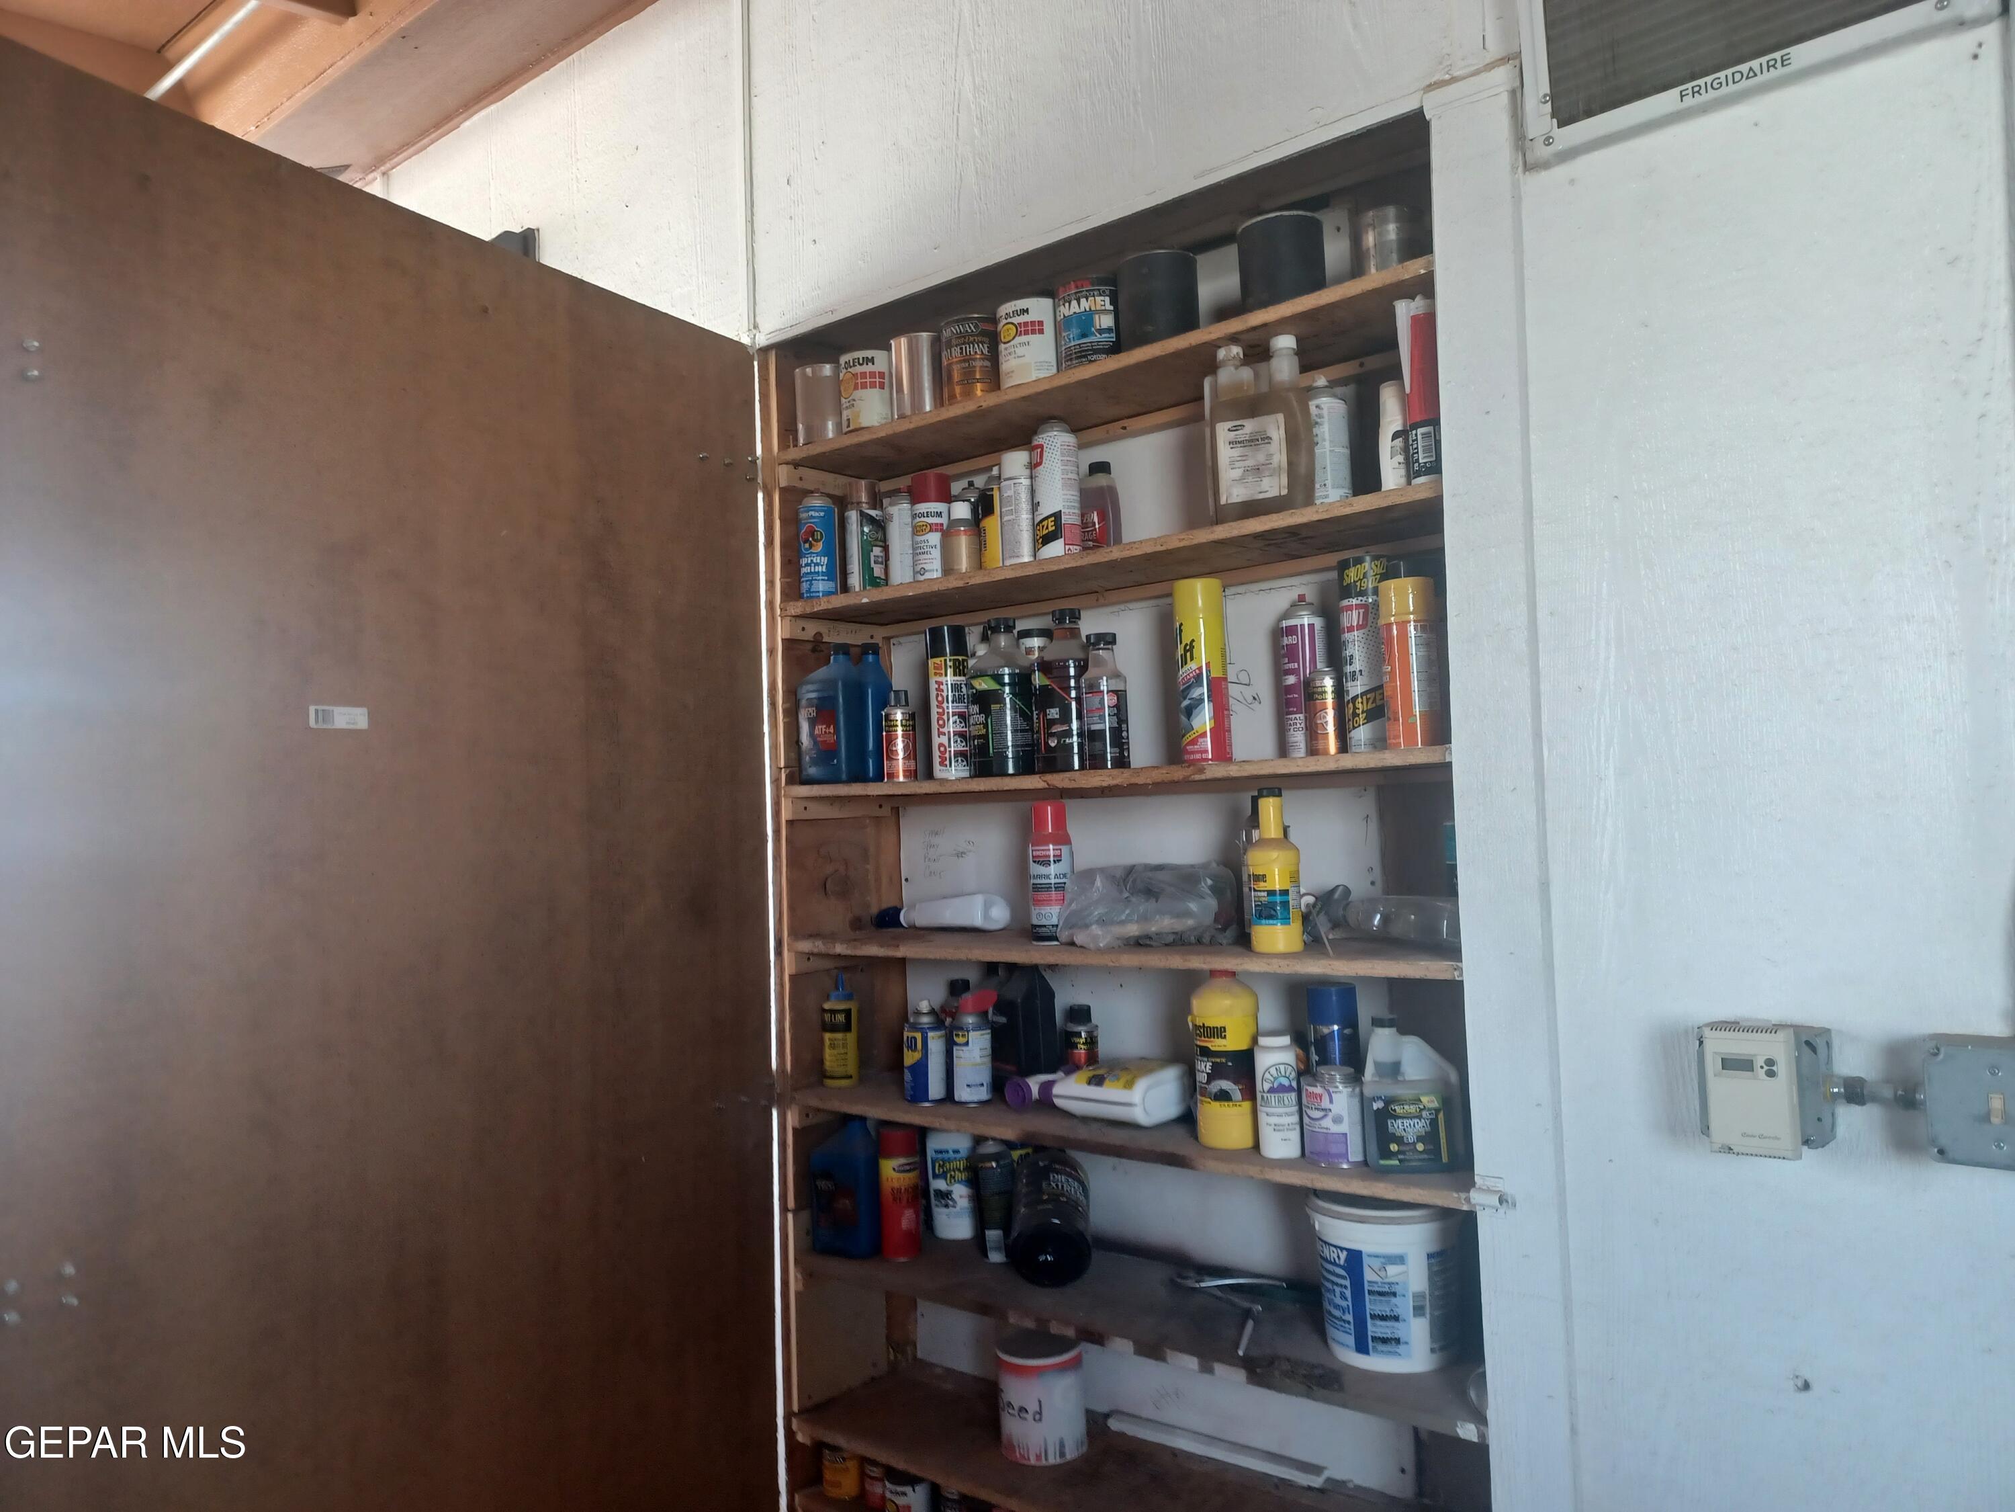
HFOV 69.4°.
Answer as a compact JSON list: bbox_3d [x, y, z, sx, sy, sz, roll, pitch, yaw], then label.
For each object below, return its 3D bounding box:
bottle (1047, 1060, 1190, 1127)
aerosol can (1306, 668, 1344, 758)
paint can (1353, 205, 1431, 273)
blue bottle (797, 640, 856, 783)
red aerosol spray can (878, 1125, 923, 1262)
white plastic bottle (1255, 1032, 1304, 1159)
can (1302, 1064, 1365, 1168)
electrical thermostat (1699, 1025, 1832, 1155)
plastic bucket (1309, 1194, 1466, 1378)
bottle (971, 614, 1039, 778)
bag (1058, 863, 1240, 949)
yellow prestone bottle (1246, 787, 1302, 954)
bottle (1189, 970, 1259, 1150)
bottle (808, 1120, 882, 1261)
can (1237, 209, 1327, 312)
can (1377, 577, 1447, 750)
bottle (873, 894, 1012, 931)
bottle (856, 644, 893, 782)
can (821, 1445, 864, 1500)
[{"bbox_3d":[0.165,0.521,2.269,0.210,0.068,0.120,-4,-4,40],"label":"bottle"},{"bbox_3d":[0.388,-0.059,1.790,0.044,0.112,0.044,-2,-4,12],"label":"aerosol can"},{"bbox_3d":[0.475,-0.609,1.798,0.080,0.114,0.080,-2,-4,0],"label":"paint can"},{"bbox_3d":[-0.302,-0.064,2.510,0.110,0.240,0.067,-4,-4,40],"label":"blue bottle"},{"bbox_3d":[-0.182,0.741,2.467,0.067,0.203,0.067,-2,-3,0],"label":"red aerosol spray can"},{"bbox_3d":[0.354,0.441,1.893,0.056,0.153,0.054,-3,-3,14],"label":"white plastic bottle"},{"bbox_3d":[0.396,0.436,1.766,0.072,0.109,0.072,-2,-3,0],"label":"can"},{"bbox_3d":[0.696,0.306,1.342,0.103,0.109,0.076,-4,-4,41],"label":"electrical thermostat"},{"bbox_3d":[0.491,0.674,1.883,0.200,0.194,0.200,-2,-3,0],"label":"plastic bucket"},{"bbox_3d":[-0.008,-0.085,2.149,0.096,0.233,0.096,-2,-4,0],"label":"bottle"},{"bbox_3d":[0.197,0.212,2.044,0.220,0.115,0.120,-5,-5,40],"label":"bag"},{"bbox_3d":[0.356,0.153,1.937,0.069,0.215,0.067,-5,-5,40],"label":"yellow prestone bottle"},{"bbox_3d":[0.284,0.389,1.887,0.086,0.221,0.086,-2,-4,0],"label":"bottle"},{"bbox_3d":[-0.267,0.710,2.410,0.104,0.226,0.058,-3,-4,29],"label":"bottle"},{"bbox_3d":[0.361,-0.633,1.914,0.111,0.126,0.111,-2,-3,0],"label":"can"},{"bbox_3d":[0.486,-0.109,1.749,0.068,0.202,0.068,-2,-4,0],"label":"can"},{"bbox_3d":[-0.122,0.285,2.601,0.250,0.062,0.073,-3,-4,30],"label":"bottle"},{"bbox_3d":[-0.240,-0.066,2.386,0.108,0.227,0.063,-4,-4,41],"label":"bottle"},{"bbox_3d":[-0.280,1.204,2.466,0.068,0.077,0.068,-2,-3,0],"label":"can"}]

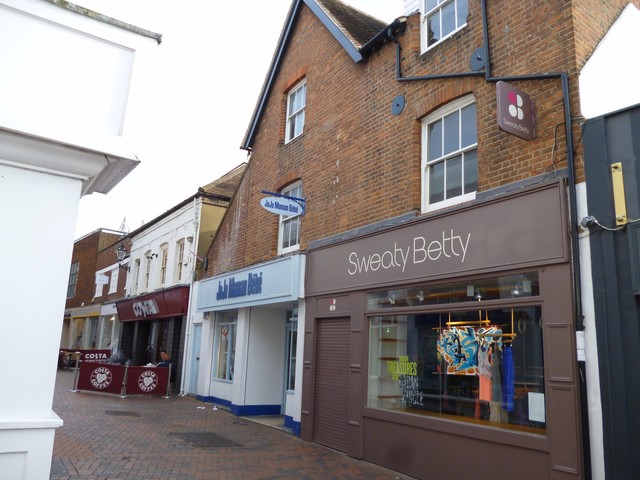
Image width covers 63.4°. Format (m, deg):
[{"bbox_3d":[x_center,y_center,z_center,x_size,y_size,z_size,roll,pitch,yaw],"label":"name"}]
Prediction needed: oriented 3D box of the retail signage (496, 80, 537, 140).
[{"bbox_3d":[2.243,-1.470,5.932,0.600,0.590,0.060,10,-14,-32],"label":"retail signage"}]

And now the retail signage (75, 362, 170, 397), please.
[{"bbox_3d":[-5.730,4.050,15.050,2.720,0.900,0.300,2,-12,2],"label":"retail signage"}]

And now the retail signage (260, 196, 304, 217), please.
[{"bbox_3d":[-0.728,-0.657,10.140,0.980,0.335,0.050,10,-14,-32],"label":"retail signage"}]

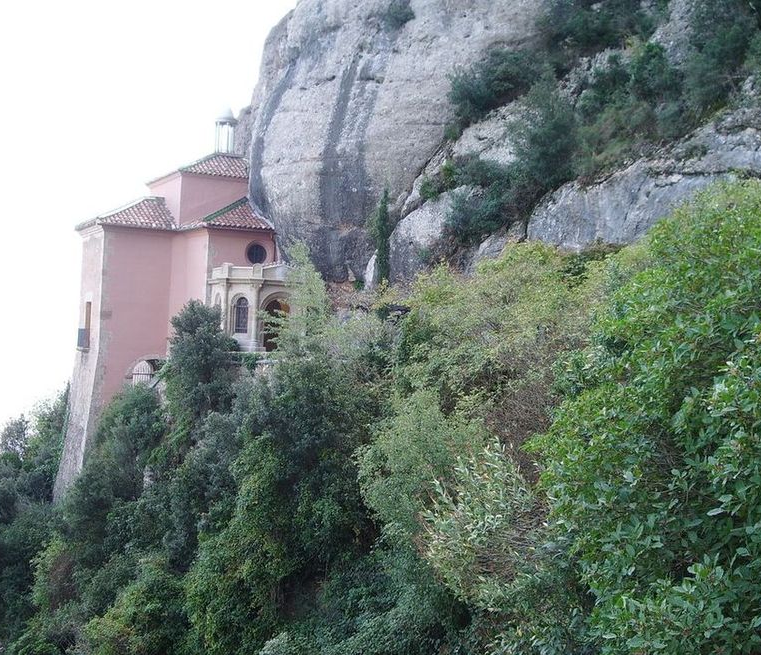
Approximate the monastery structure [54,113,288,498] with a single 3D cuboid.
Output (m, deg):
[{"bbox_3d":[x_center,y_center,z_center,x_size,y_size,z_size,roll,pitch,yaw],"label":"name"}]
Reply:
[{"bbox_3d":[-10.287,-1.864,52.425,10.800,19.800,12.500,2,-1,-27],"label":"monastery structure"}]

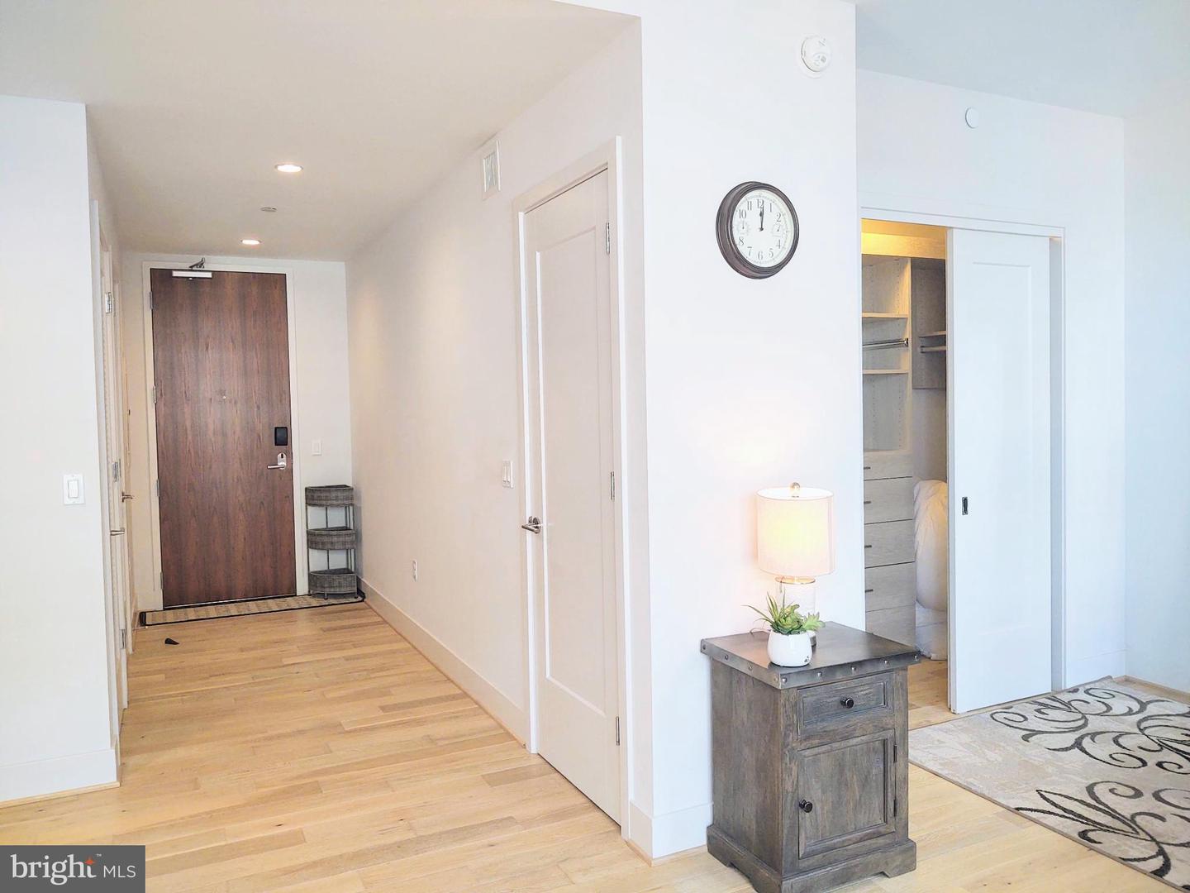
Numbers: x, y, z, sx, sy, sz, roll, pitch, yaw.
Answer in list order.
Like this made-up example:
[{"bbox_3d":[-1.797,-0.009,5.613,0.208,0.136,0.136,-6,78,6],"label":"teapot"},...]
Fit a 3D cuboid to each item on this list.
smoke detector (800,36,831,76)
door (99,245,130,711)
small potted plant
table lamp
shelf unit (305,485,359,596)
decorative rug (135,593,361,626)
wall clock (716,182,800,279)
[{"bbox_3d":[0.713,-1.248,2.959,0.119,0.119,0.042,-2,2,-25],"label":"smoke detector"},{"bbox_3d":[-2.117,0.175,4.041,0.060,2.140,0.750,-2,2,-25],"label":"door"},{"bbox_3d":[0.536,0.503,2.599,0.200,0.200,0.185,-1,2,0],"label":"small potted plant"},{"bbox_3d":[0.603,0.353,2.796,0.240,0.485,0.240,-1,2,0],"label":"table lamp"},{"bbox_3d":[-1.978,0.716,6.974,0.305,0.810,0.310,-2,2,-25],"label":"shelf unit"},{"bbox_3d":[-2.486,1.151,6.759,1.475,0.015,0.480,-2,2,-28],"label":"decorative rug"},{"bbox_3d":[0.516,-0.671,2.877,0.300,0.300,0.050,-2,2,-25],"label":"wall clock"}]

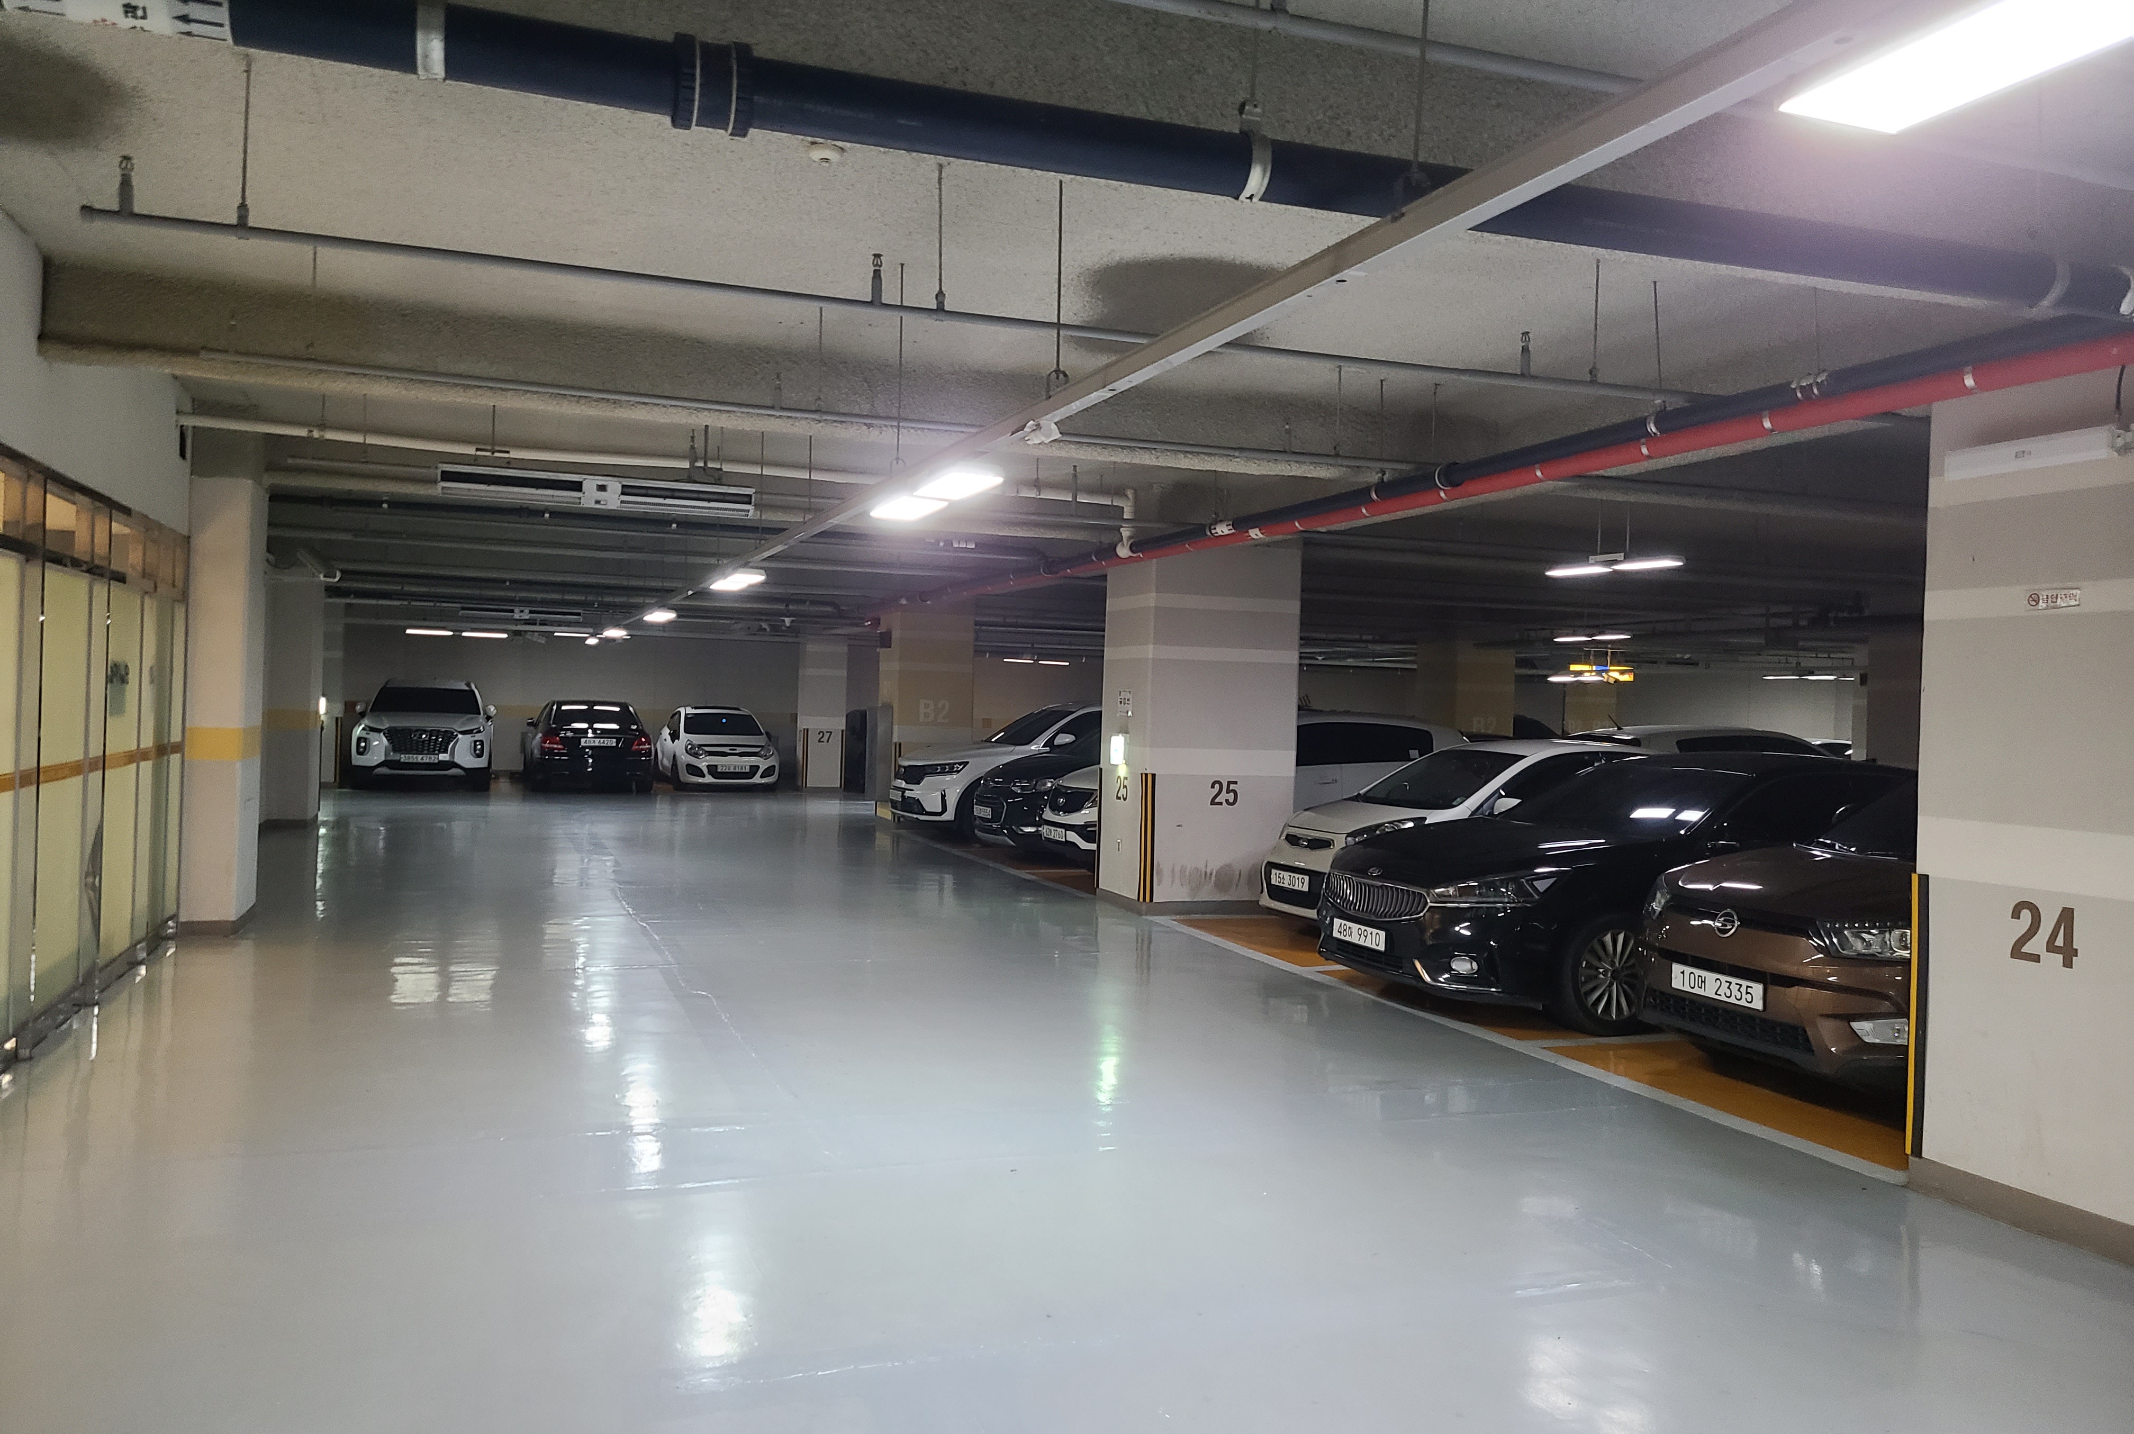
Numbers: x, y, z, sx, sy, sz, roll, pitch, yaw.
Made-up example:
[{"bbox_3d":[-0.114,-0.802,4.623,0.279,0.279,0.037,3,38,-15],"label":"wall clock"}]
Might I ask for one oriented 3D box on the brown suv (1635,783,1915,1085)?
[{"bbox_3d":[4.621,0.881,7.294,4.210,1.590,1.800,2,0,-20],"label":"brown suv"}]

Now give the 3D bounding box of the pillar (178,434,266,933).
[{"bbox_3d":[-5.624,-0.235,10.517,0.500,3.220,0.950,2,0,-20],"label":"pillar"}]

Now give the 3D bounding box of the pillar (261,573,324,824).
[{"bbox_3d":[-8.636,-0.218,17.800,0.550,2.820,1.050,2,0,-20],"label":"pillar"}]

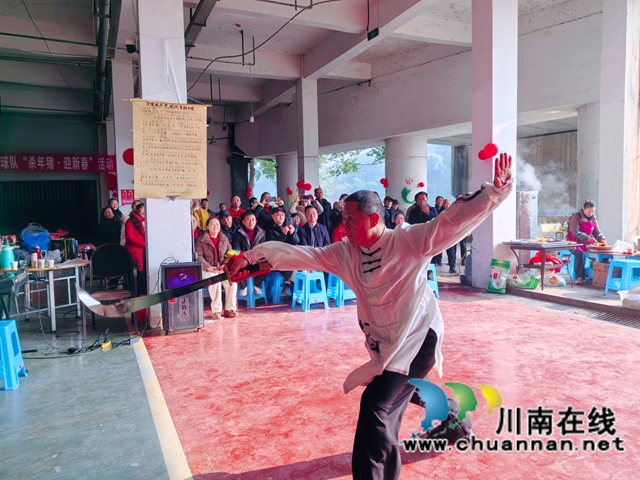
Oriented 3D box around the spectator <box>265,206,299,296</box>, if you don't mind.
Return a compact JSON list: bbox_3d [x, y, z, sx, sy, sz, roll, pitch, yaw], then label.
[{"bbox_3d":[-0.554,0.175,7.003,0.520,1.270,0.660,-2,4,-14],"label":"spectator"}]

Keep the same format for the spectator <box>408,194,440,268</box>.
[{"bbox_3d":[1.821,-0.023,8.700,0.550,1.620,0.400,0,3,12],"label":"spectator"}]

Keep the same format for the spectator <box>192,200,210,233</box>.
[{"bbox_3d":[-2.130,0.015,8.714,0.500,1.560,0.340,-2,4,-12],"label":"spectator"}]

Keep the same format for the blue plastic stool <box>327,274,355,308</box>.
[{"bbox_3d":[0.344,0.663,7.000,0.350,0.495,0.350,-3,4,-30],"label":"blue plastic stool"}]

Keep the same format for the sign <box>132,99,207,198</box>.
[{"bbox_3d":[-1.658,-0.985,5.509,0.780,1.055,0.030,-3,4,-26],"label":"sign"}]

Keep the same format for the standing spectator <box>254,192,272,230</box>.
[{"bbox_3d":[-0.940,-0.010,8.614,0.540,1.580,0.420,-2,3,-8],"label":"standing spectator"}]

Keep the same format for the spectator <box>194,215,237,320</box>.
[{"bbox_3d":[-1.355,0.335,6.600,0.540,1.250,0.750,-1,3,-9],"label":"spectator"}]

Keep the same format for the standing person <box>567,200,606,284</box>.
[{"bbox_3d":[4.271,0.039,8.000,0.500,1.340,0.420,-3,4,-30],"label":"standing person"}]

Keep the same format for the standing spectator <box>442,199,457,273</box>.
[{"bbox_3d":[2.698,-0.105,10.400,0.430,1.560,0.340,0,3,13],"label":"standing spectator"}]

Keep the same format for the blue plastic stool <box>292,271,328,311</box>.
[{"bbox_3d":[-0.129,0.682,6.800,0.350,0.495,0.350,-3,4,-30],"label":"blue plastic stool"}]

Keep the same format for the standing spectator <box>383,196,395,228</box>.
[{"bbox_3d":[1.391,-0.138,10.212,0.480,1.560,0.320,-1,3,8],"label":"standing spectator"}]

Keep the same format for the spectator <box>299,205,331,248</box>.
[{"bbox_3d":[-0.080,0.212,7.250,0.500,1.380,0.720,-1,3,1],"label":"spectator"}]

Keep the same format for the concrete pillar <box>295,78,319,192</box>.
[{"bbox_3d":[-0.378,-2.202,15.100,0.500,5.300,0.500,-2,4,-24],"label":"concrete pillar"}]

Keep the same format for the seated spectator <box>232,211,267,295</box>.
[{"bbox_3d":[-0.961,0.213,6.904,0.520,1.220,0.660,-2,3,-10],"label":"seated spectator"}]

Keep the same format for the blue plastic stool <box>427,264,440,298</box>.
[{"bbox_3d":[1.504,0.588,7.220,0.350,0.465,0.340,-3,4,-24],"label":"blue plastic stool"}]

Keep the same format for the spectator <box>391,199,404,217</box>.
[{"bbox_3d":[1.646,-0.110,10.600,0.470,1.580,0.330,-1,3,6],"label":"spectator"}]

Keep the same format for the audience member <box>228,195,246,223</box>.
[{"bbox_3d":[-1.587,-0.036,9.600,0.480,1.650,0.330,-2,3,-12],"label":"audience member"}]

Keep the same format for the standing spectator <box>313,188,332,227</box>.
[{"bbox_3d":[0.018,-0.096,9.010,0.500,1.670,0.330,-2,3,-8],"label":"standing spectator"}]

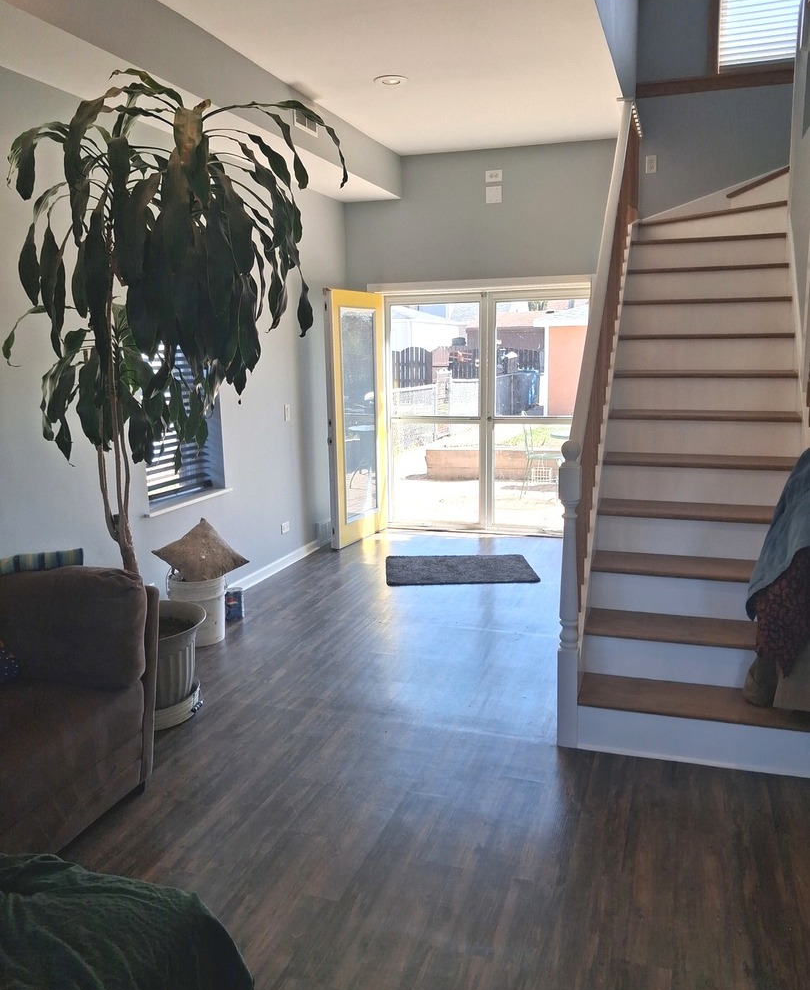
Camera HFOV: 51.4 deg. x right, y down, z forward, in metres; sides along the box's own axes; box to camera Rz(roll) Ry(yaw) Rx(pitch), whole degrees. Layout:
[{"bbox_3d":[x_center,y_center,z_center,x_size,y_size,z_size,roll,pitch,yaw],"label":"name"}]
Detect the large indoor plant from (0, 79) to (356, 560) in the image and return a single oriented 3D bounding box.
[{"bbox_3d":[-0.942,-0.481,3.377,1.450,2.250,1.250,2,11,18],"label":"large indoor plant"}]

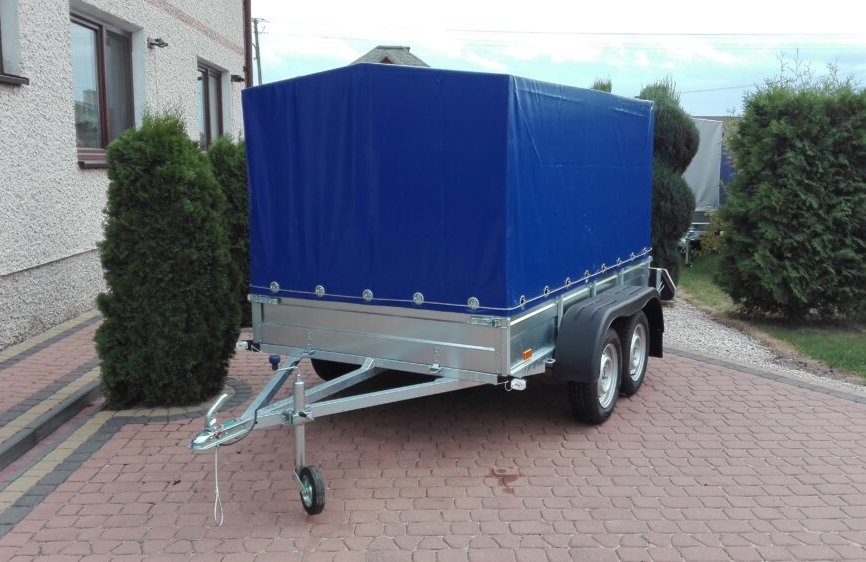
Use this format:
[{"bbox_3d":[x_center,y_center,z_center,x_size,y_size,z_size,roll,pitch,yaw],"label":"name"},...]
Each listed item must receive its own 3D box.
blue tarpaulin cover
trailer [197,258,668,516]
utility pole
[{"bbox_3d":[0.322,-0.633,4.702,1.610,1.204,2.702,4,9,30],"label":"blue tarpaulin cover"},{"bbox_3d":[0.057,0.390,4.358,2.043,0.755,3.928,4,9,30],"label":"trailer"},{"bbox_3d":[-8.266,-8.007,34.641,0.750,9.020,0.280,-3,8,-13],"label":"utility pole"}]

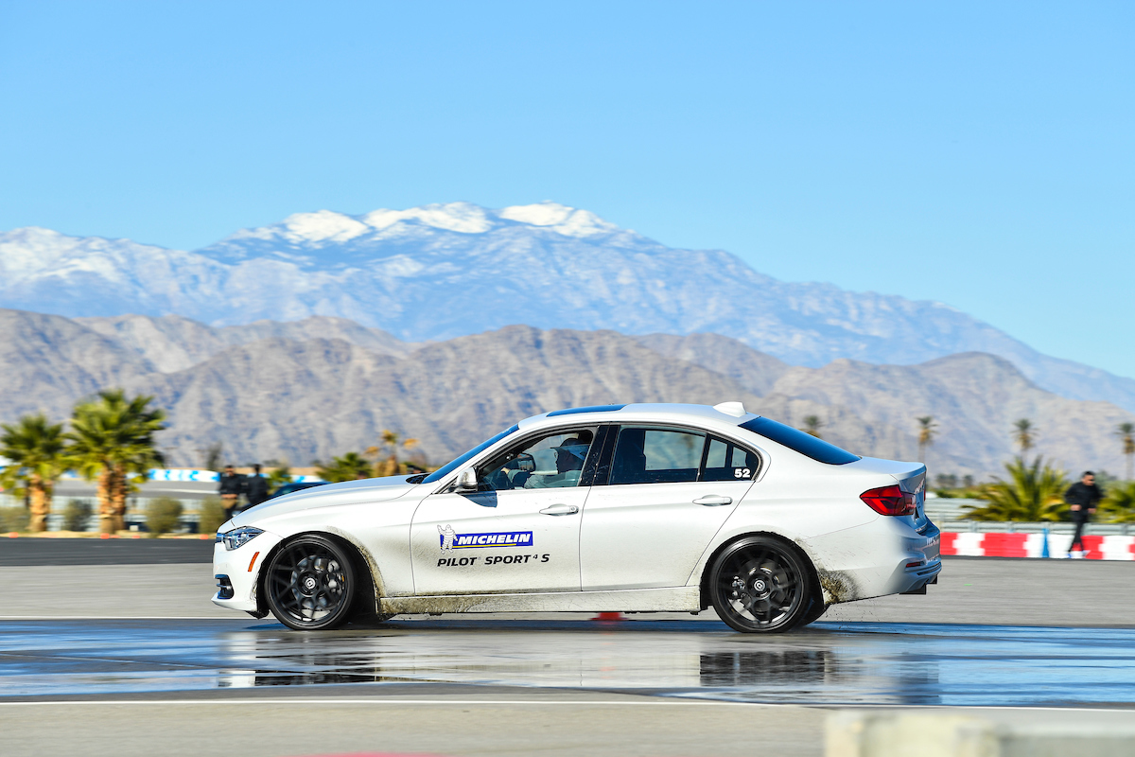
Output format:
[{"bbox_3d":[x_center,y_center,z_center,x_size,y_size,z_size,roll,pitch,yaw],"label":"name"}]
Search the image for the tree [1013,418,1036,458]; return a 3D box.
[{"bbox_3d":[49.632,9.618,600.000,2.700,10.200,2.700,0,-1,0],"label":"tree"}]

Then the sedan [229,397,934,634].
[{"bbox_3d":[0.050,0.872,35.000,4.640,1.430,1.830,0,-1,8],"label":"sedan"}]

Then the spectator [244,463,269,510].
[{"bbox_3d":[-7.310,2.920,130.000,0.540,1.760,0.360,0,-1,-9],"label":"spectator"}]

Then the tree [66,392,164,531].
[{"bbox_3d":[-12.116,2.258,148.000,2.750,3.900,2.700,0,-1,0],"label":"tree"}]

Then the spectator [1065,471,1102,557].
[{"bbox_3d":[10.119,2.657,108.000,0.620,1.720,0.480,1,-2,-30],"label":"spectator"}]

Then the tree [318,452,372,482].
[{"bbox_3d":[-6.487,3.305,160.000,1.800,2.450,1.800,0,-1,0],"label":"tree"}]

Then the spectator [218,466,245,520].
[{"bbox_3d":[-7.945,2.942,130.000,0.520,1.750,0.360,0,-1,-6],"label":"spectator"}]

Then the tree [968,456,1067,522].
[{"bbox_3d":[10.331,2.863,127.000,2.500,2.150,2.400,0,-1,0],"label":"tree"}]

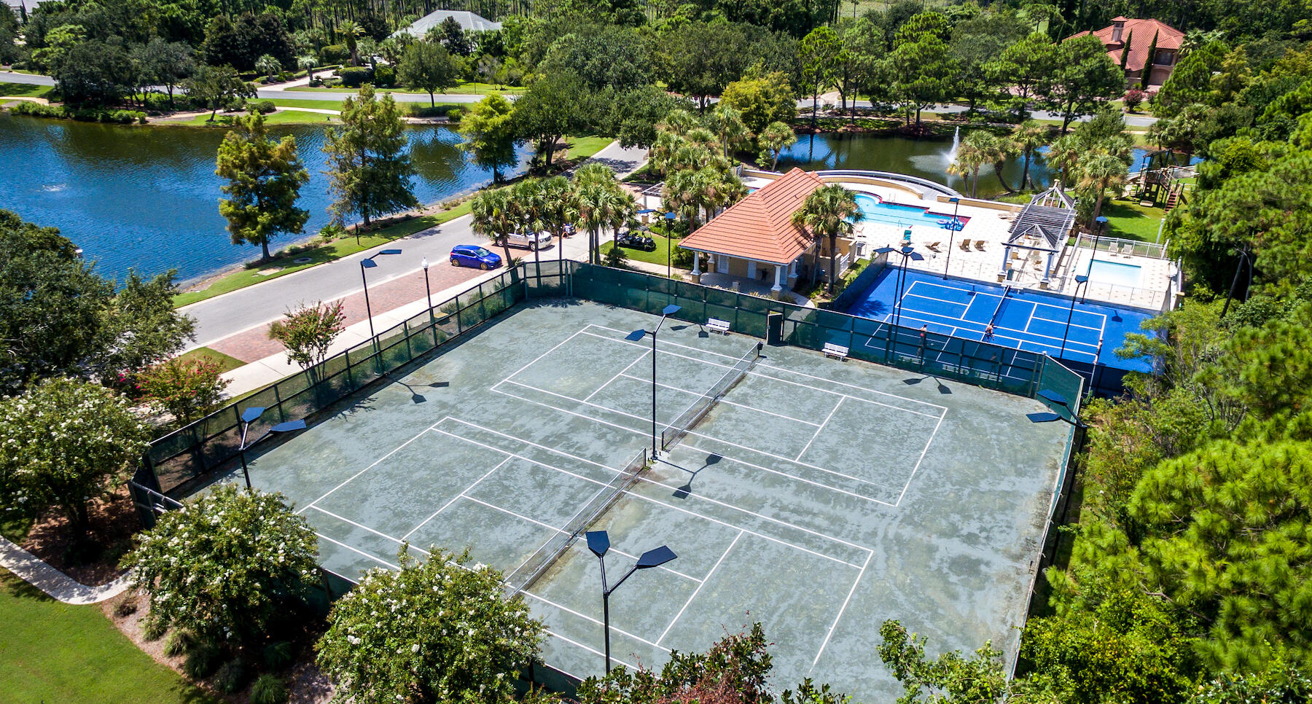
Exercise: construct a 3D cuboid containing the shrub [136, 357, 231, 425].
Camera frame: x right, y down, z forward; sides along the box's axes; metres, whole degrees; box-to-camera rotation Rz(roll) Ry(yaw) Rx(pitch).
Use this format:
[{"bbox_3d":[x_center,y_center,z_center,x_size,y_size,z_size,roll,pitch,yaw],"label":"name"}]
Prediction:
[{"bbox_3d":[-26.377,2.762,40.967,4.500,5.000,4.500,-21,36,-32],"label":"shrub"}]

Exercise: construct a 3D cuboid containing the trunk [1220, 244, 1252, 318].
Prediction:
[{"bbox_3d":[38.012,-3.753,48.487,0.680,7.002,0.702,18,31,29],"label":"trunk"}]

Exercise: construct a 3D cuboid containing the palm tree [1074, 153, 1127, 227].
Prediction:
[{"bbox_3d":[42.232,-15.067,68.105,4.300,7.000,4.300,16,30,28],"label":"palm tree"}]

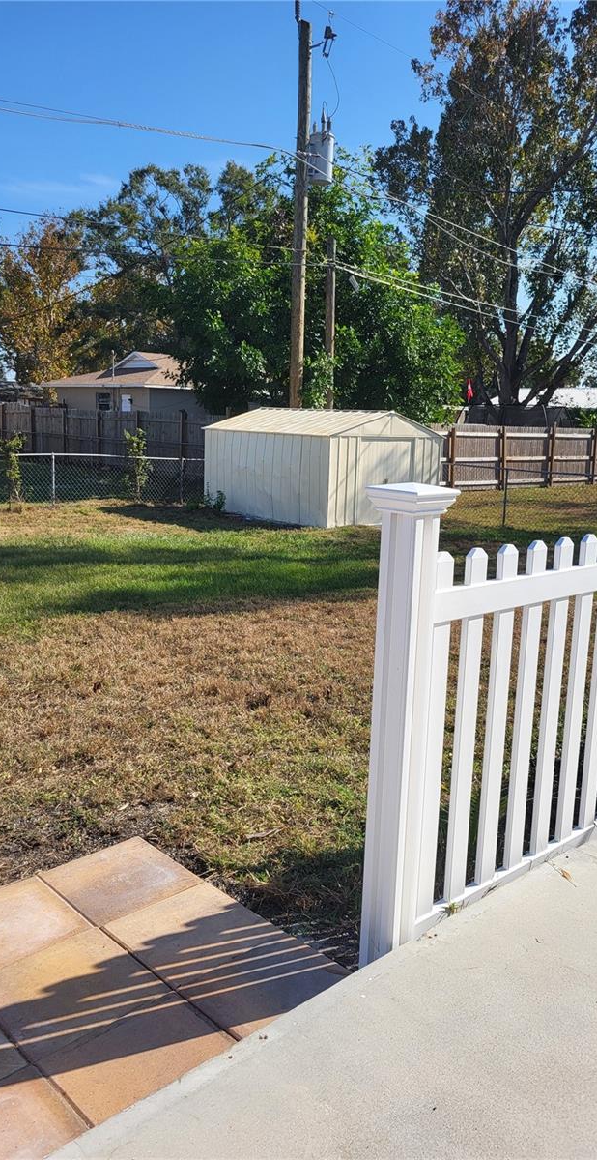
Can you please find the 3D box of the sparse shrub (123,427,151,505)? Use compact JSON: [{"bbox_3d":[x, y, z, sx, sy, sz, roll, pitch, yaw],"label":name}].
[{"bbox_3d":[-3.584,-2.525,19.291,0.604,1.626,0.543,2,10,0],"label":"sparse shrub"}]

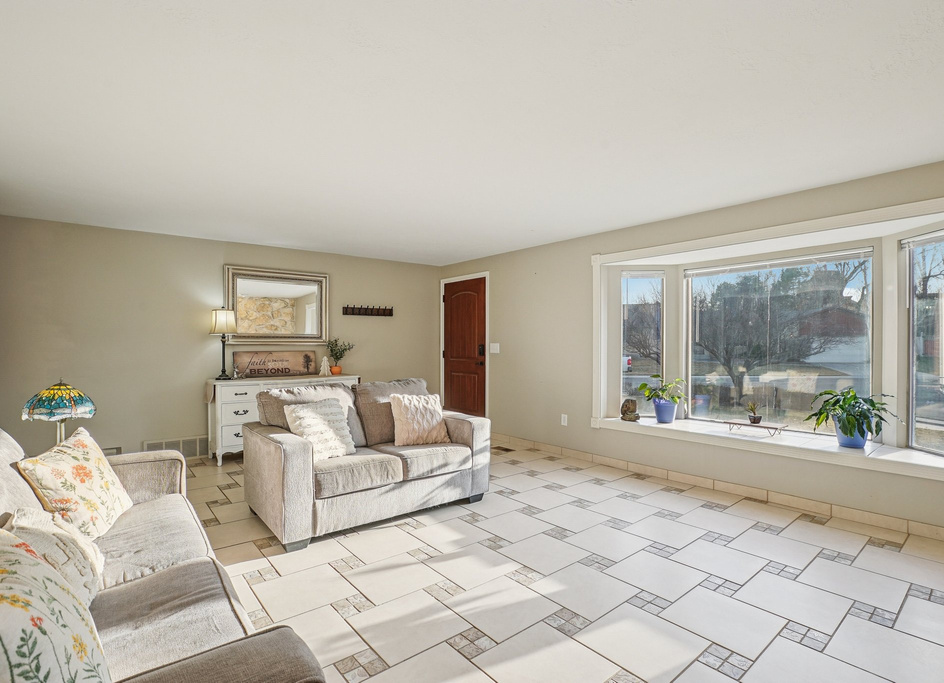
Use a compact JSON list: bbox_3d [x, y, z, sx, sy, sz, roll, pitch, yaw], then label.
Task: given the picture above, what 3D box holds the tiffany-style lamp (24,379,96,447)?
[{"bbox_3d":[-2.484,0.450,2.750,0.340,0.480,0.340,0,0,-36],"label":"tiffany-style lamp"}]

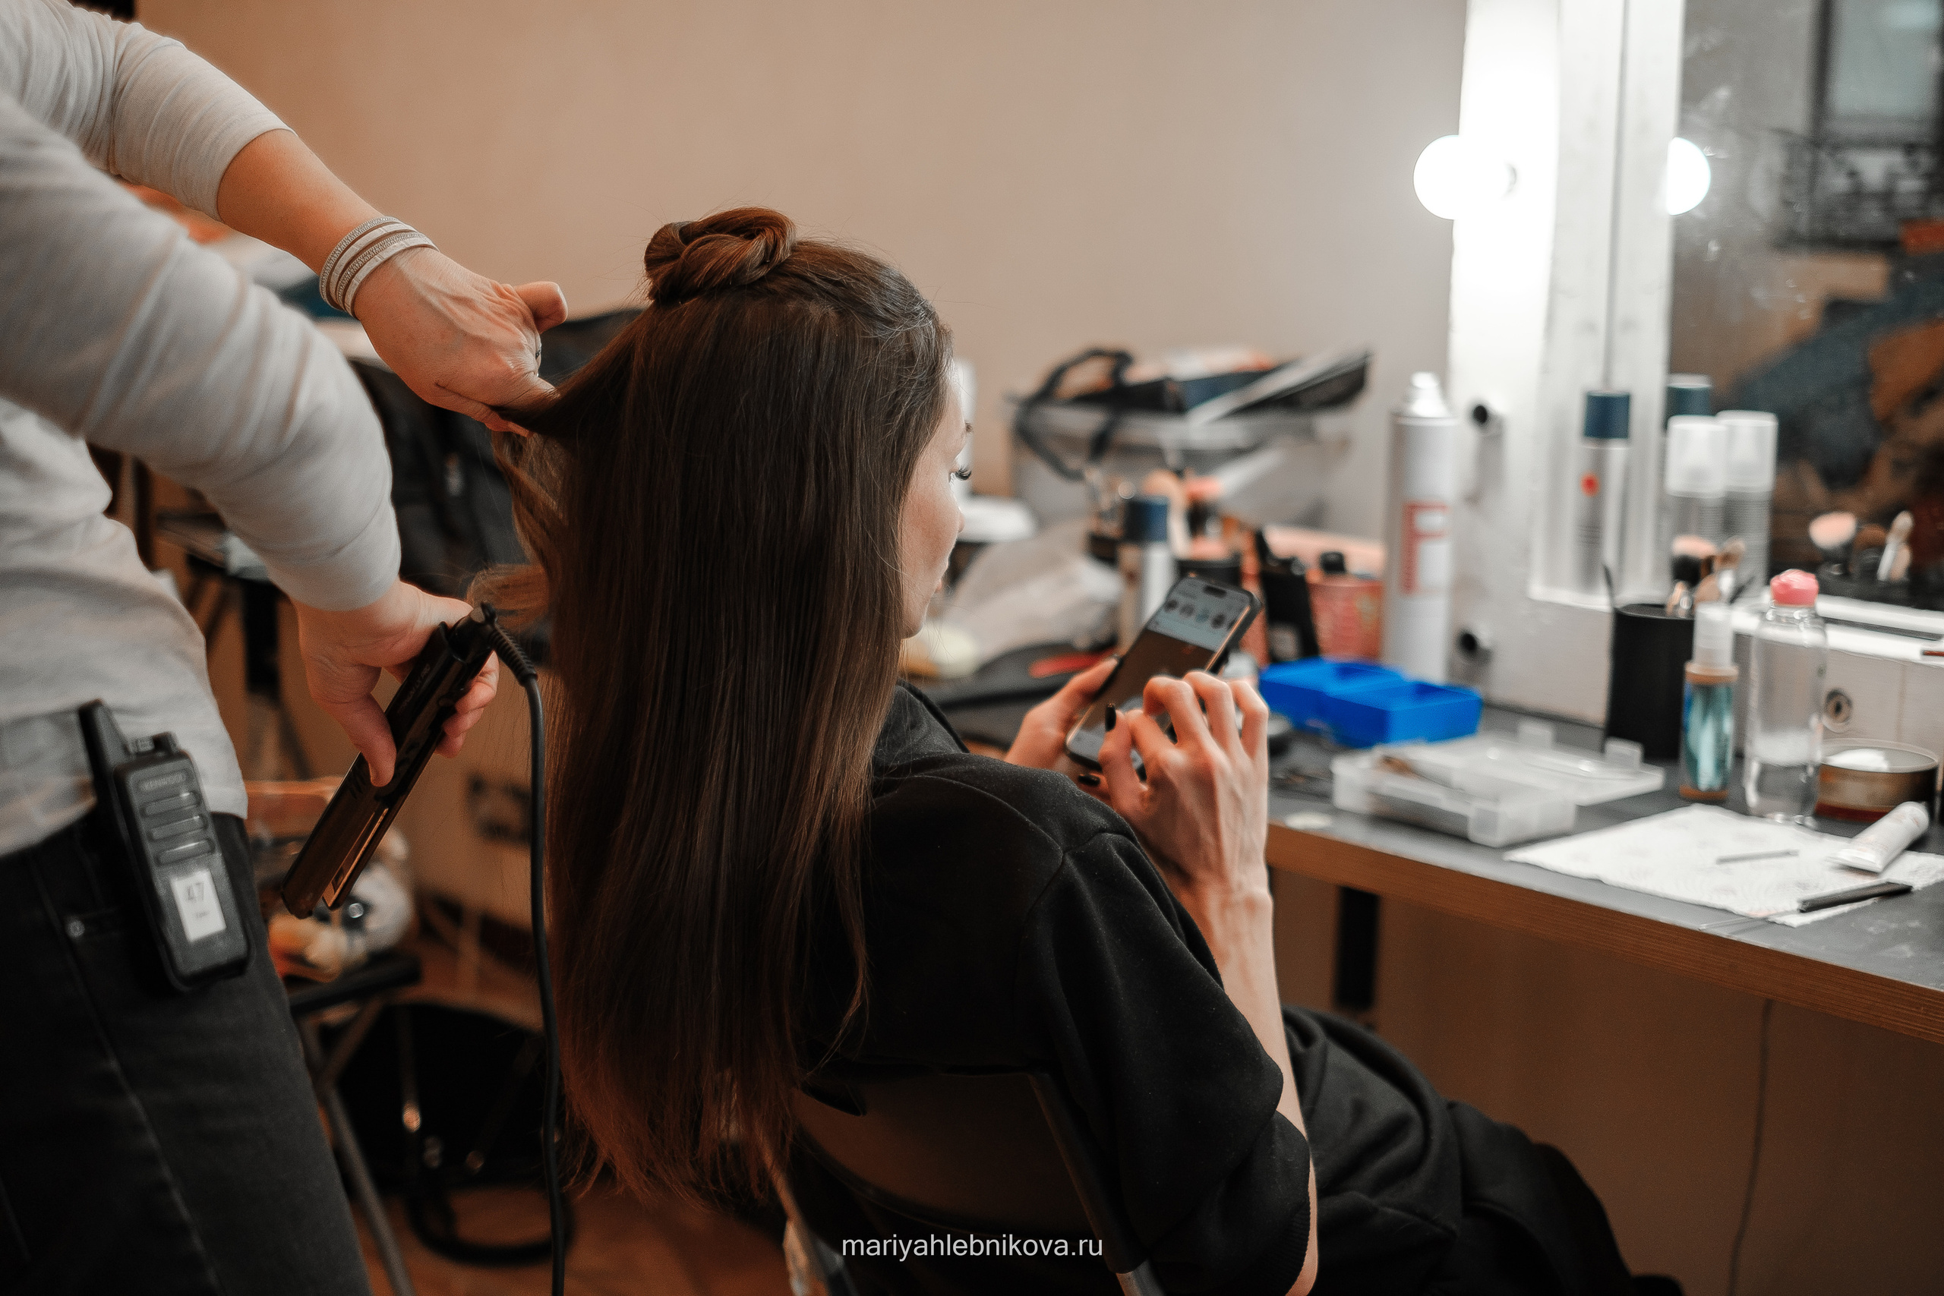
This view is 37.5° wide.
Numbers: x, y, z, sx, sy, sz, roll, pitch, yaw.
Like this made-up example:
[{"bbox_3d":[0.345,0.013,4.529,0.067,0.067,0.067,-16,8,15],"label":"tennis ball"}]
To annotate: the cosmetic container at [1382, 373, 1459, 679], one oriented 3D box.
[{"bbox_3d":[0.373,-0.091,2.372,0.054,0.270,0.054,1,11,0],"label":"cosmetic container"}]

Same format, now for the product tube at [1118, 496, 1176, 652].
[{"bbox_3d":[0.145,-0.045,2.390,0.037,0.166,0.037,-9,14,-43],"label":"product tube"}]

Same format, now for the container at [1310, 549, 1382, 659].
[{"bbox_3d":[0.332,-0.032,2.509,0.062,0.102,0.062,2,11,7],"label":"container"}]

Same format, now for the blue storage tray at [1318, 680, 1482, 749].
[{"bbox_3d":[0.338,0.054,2.249,0.098,0.029,0.079,-9,14,-43],"label":"blue storage tray"}]

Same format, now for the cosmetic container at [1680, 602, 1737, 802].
[{"bbox_3d":[0.529,0.037,2.051,0.037,0.140,0.037,4,11,14],"label":"cosmetic container"}]

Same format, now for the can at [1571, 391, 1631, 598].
[{"bbox_3d":[0.508,-0.124,2.309,0.037,0.166,0.037,1,11,0],"label":"can"}]

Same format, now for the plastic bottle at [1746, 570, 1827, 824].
[{"bbox_3d":[0.570,0.033,1.995,0.051,0.170,0.051,4,11,16],"label":"plastic bottle"}]

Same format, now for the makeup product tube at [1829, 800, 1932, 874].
[{"bbox_3d":[0.608,0.125,1.903,0.037,0.024,0.120,8,13,34],"label":"makeup product tube"}]

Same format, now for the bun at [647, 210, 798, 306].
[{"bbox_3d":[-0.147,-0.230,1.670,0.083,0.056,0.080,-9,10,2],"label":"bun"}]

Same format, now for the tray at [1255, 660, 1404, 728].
[{"bbox_3d":[0.293,0.041,2.310,0.101,0.030,0.075,-9,14,-43],"label":"tray"}]

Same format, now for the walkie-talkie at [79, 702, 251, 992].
[{"bbox_3d":[-0.387,0.094,1.375,0.030,0.141,0.050,-14,0,32],"label":"walkie-talkie"}]

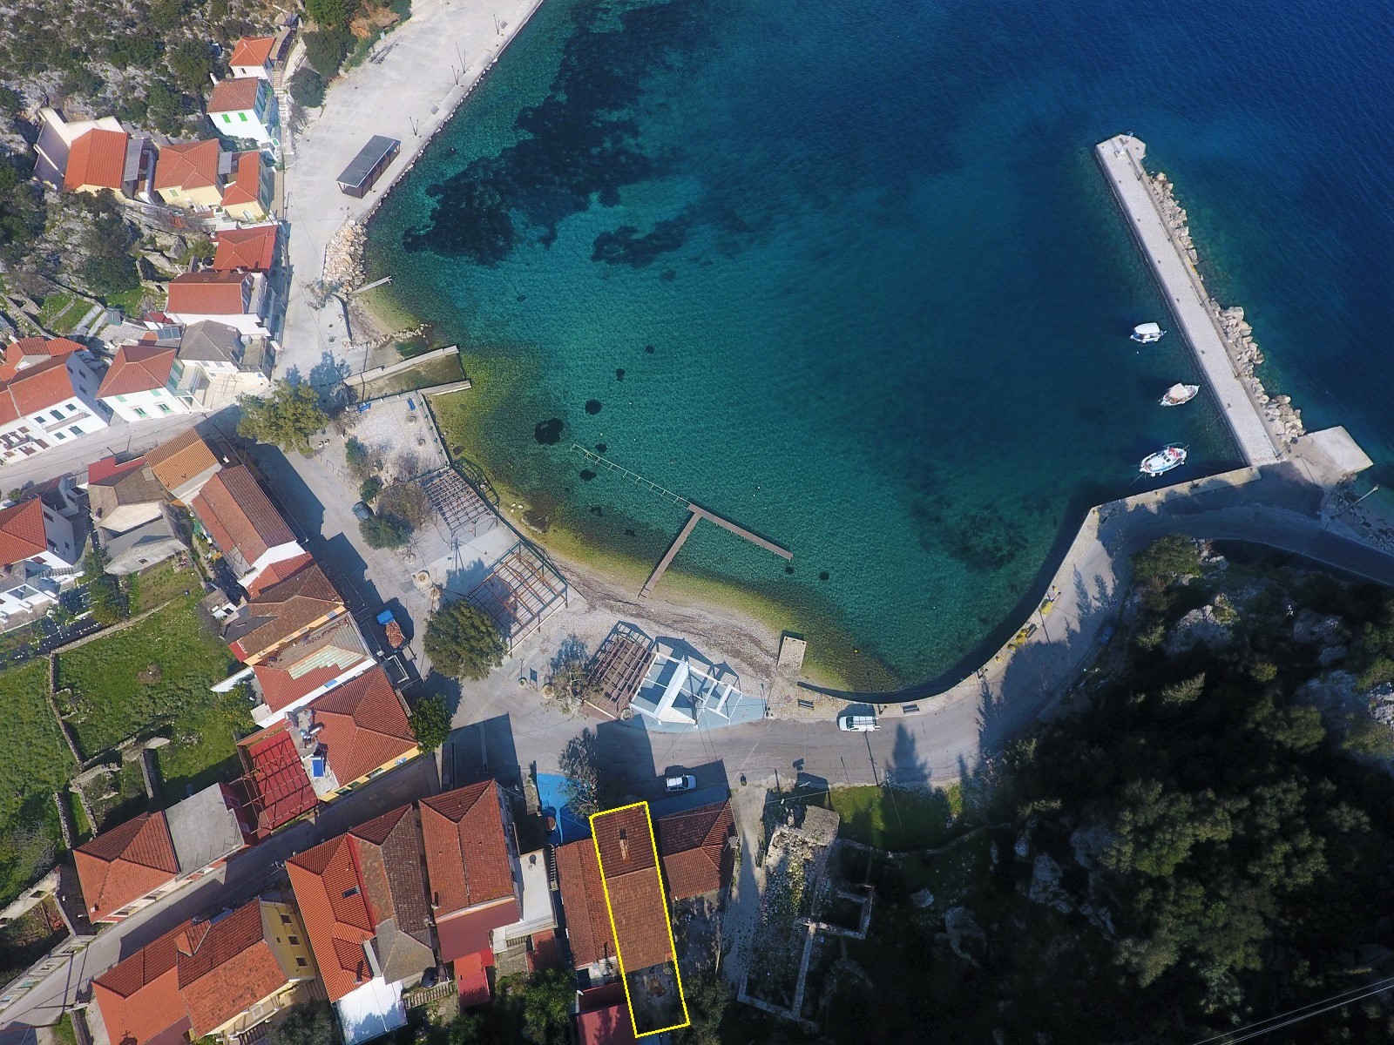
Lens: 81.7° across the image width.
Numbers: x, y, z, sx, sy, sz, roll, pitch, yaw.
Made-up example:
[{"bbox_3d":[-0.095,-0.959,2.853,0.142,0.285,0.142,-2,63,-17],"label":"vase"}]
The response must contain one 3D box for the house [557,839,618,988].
[{"bbox_3d":[-11.480,41.770,87.820,4.810,6.300,12.940,-13,62,-6],"label":"house"}]

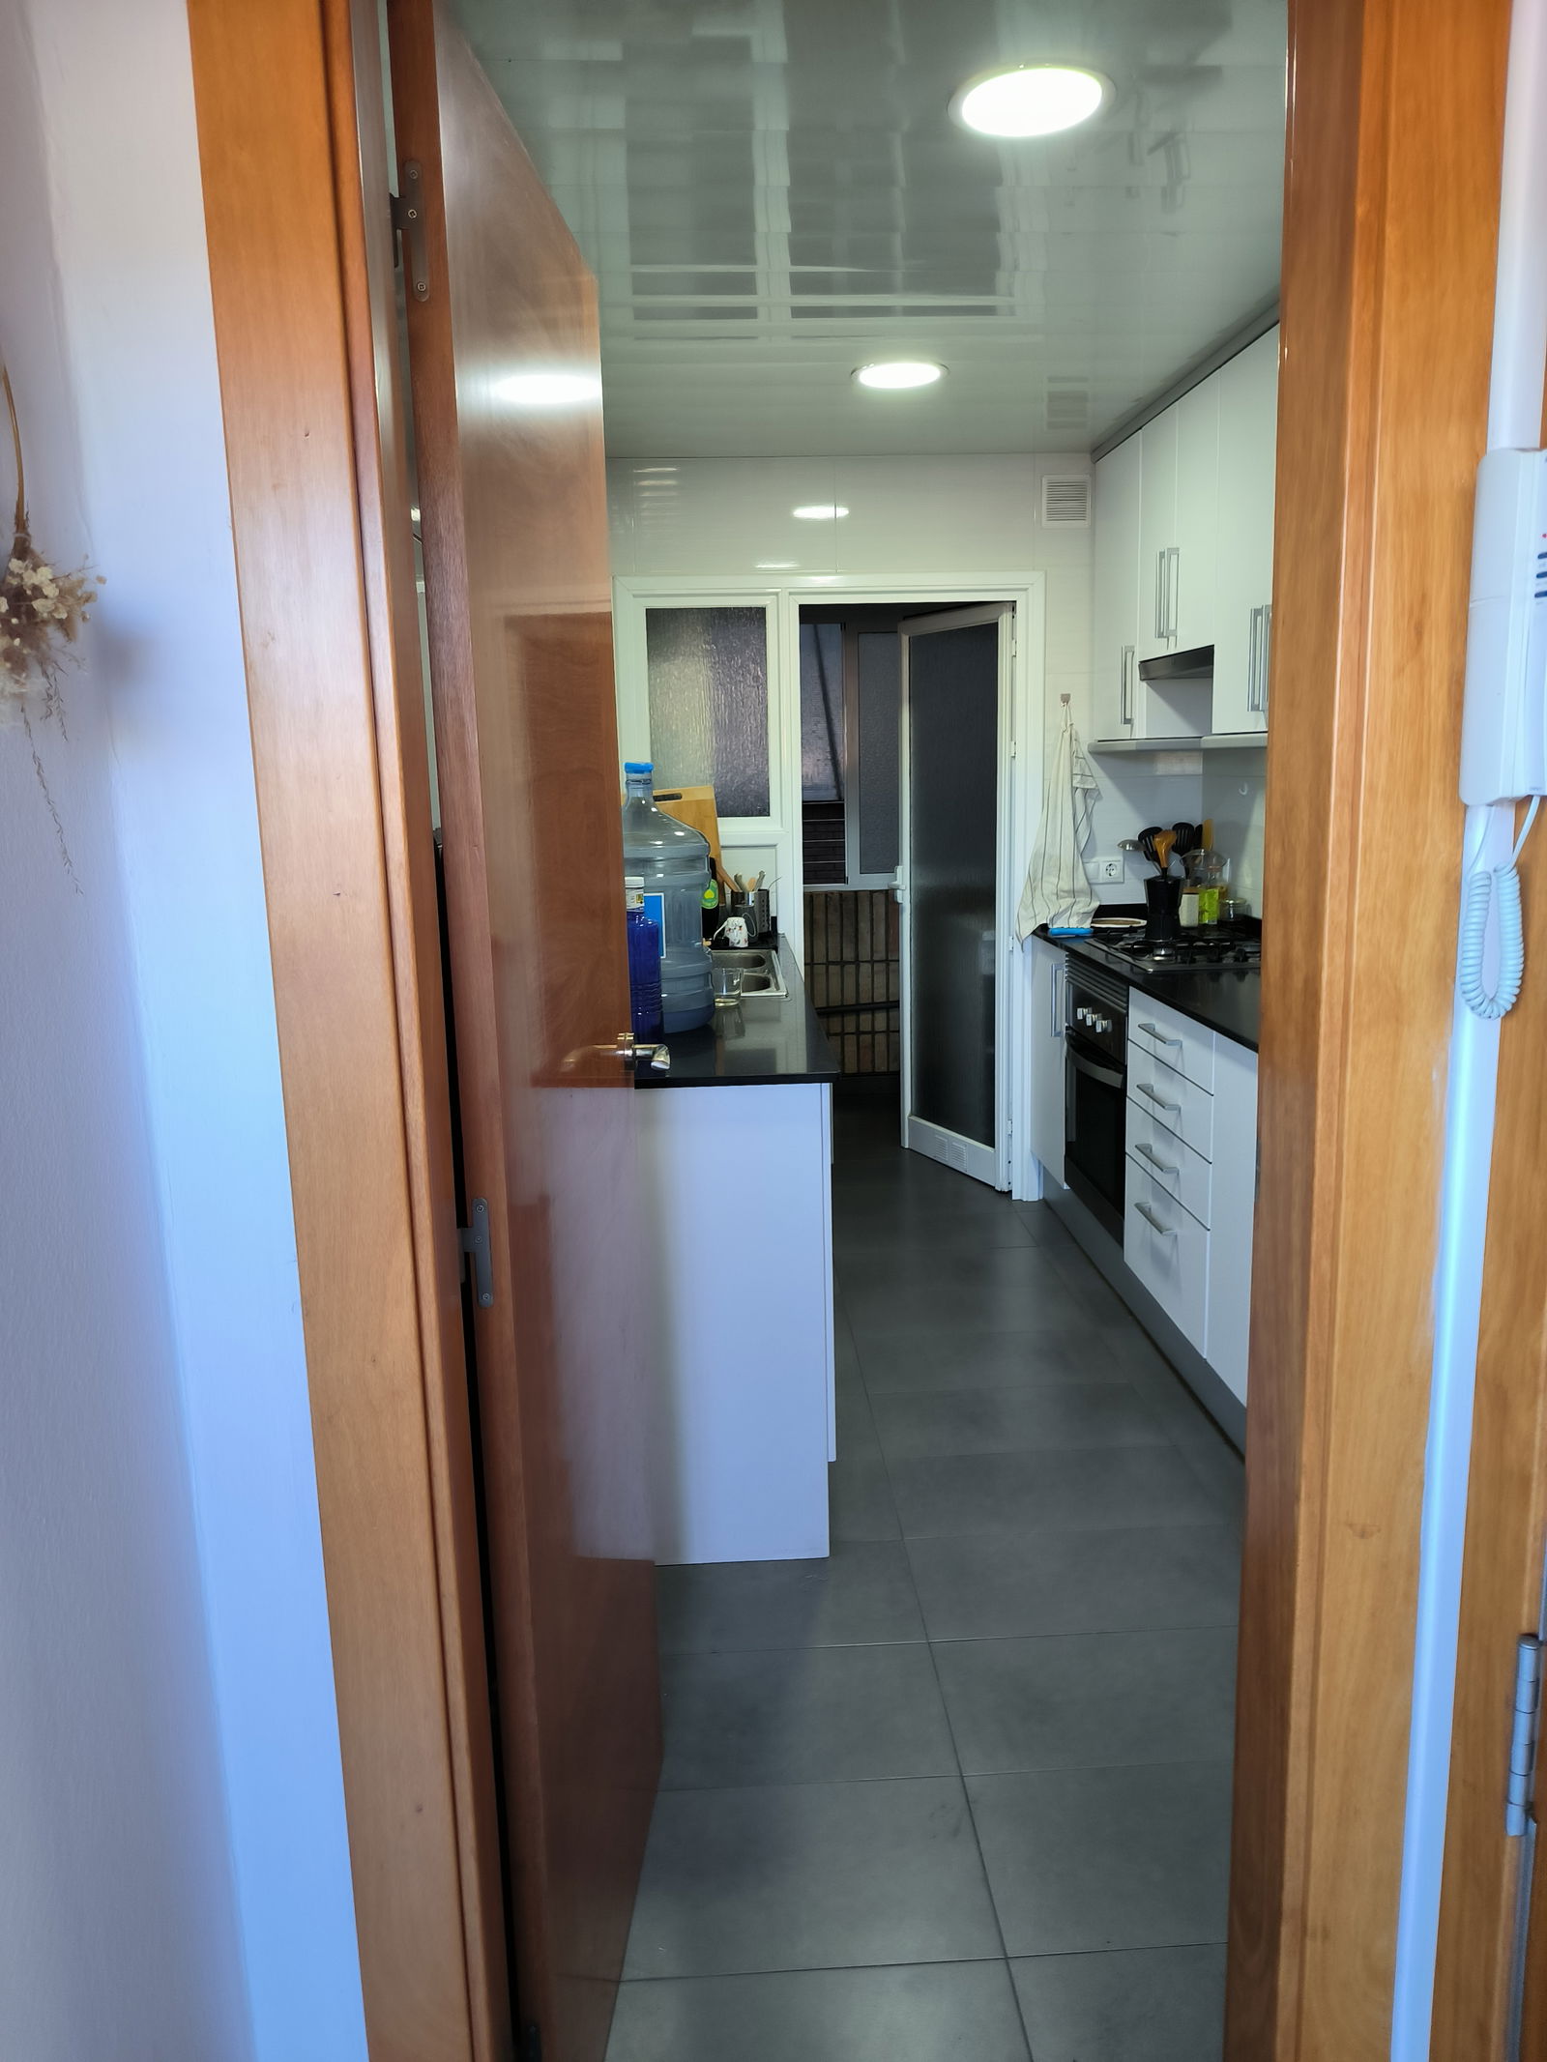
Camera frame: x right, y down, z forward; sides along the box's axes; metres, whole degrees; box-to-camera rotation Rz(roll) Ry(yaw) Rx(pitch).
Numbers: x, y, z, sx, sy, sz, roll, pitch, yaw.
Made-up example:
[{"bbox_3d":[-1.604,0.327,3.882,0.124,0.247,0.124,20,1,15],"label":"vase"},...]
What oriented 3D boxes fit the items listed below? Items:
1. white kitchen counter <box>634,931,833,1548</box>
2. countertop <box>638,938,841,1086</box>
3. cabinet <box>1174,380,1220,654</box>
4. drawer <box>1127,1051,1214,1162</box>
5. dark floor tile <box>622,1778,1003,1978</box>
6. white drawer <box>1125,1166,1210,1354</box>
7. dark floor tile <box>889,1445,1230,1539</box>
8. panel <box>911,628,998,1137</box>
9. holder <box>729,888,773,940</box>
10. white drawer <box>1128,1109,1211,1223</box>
[{"bbox_3d":[-0.241,0.318,3.456,0.630,0.865,2.120,-2,10,-2],"label":"white kitchen counter"},{"bbox_3d":[-0.236,-0.097,3.352,0.600,0.025,2.040,-2,11,-2],"label":"countertop"},{"bbox_3d":[1.176,-1.224,3.418,0.350,0.598,0.290,-2,10,-2],"label":"cabinet"},{"bbox_3d":[1.102,0.136,3.167,0.467,0.141,0.585,-2,11,-2],"label":"drawer"},{"bbox_3d":[-0.030,1.081,1.828,0.600,0.010,0.308,-2,11,-2],"label":"dark floor tile"},{"bbox_3d":[1.110,0.477,3.230,0.467,0.275,0.588,-2,11,-2],"label":"white drawer"},{"bbox_3d":[0.522,0.878,2.716,0.598,0.010,0.304,-2,10,-2],"label":"dark floor tile"},{"bbox_3d":[0.586,-0.468,4.732,0.015,1.664,0.538,-6,12,-25],"label":"panel"},{"bbox_3d":[-0.066,-0.351,4.226,0.120,0.140,0.110,-2,10,-2],"label":"holder"},{"bbox_3d":[1.105,0.273,3.193,0.467,0.139,0.585,-2,11,-2],"label":"white drawer"}]

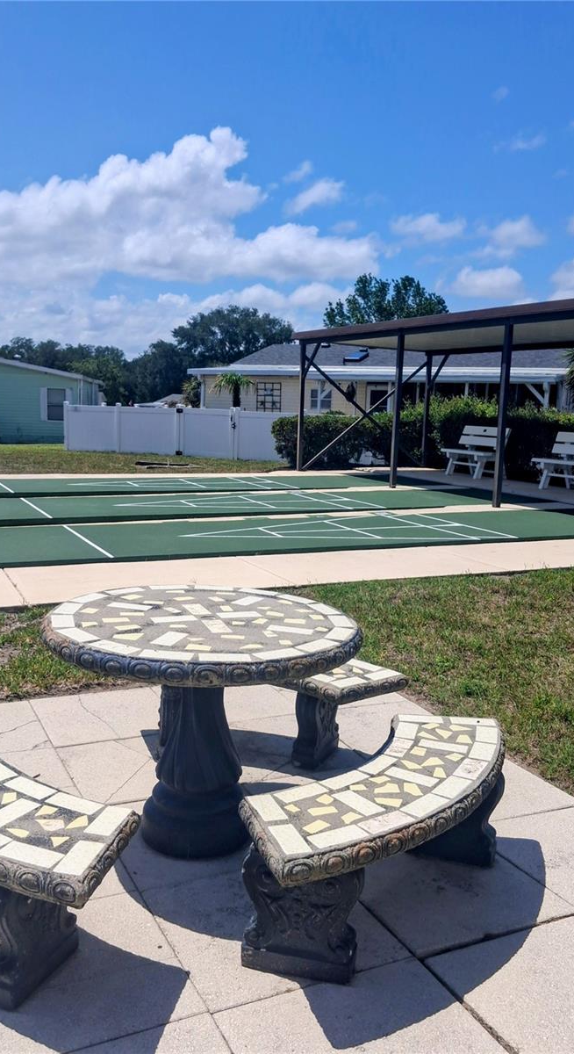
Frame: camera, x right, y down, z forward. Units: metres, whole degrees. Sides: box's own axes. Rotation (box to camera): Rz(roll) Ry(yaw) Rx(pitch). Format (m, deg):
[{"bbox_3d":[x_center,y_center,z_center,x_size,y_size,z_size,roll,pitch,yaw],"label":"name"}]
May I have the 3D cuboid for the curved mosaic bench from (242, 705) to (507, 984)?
[{"bbox_3d":[0.315,0.907,2.433,0.480,0.396,1.207,9,11,37],"label":"curved mosaic bench"}]

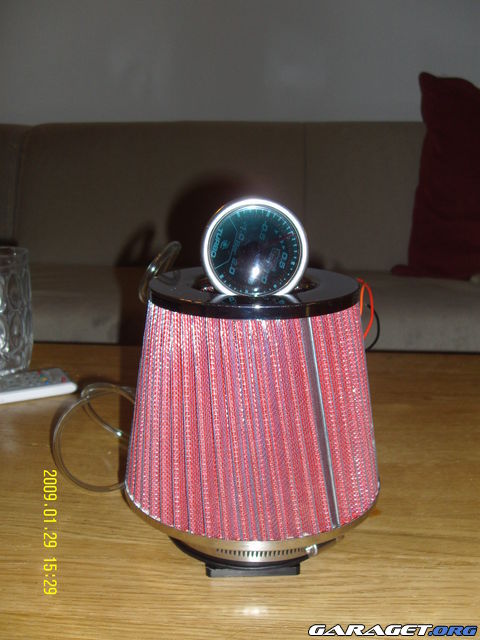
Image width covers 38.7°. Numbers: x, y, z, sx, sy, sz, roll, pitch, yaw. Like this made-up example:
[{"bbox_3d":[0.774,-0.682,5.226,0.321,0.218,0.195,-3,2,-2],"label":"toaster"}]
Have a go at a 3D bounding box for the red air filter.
[{"bbox_3d":[0.008,0.057,0.418,0.156,0.159,0.156,0,13,0],"label":"red air filter"}]

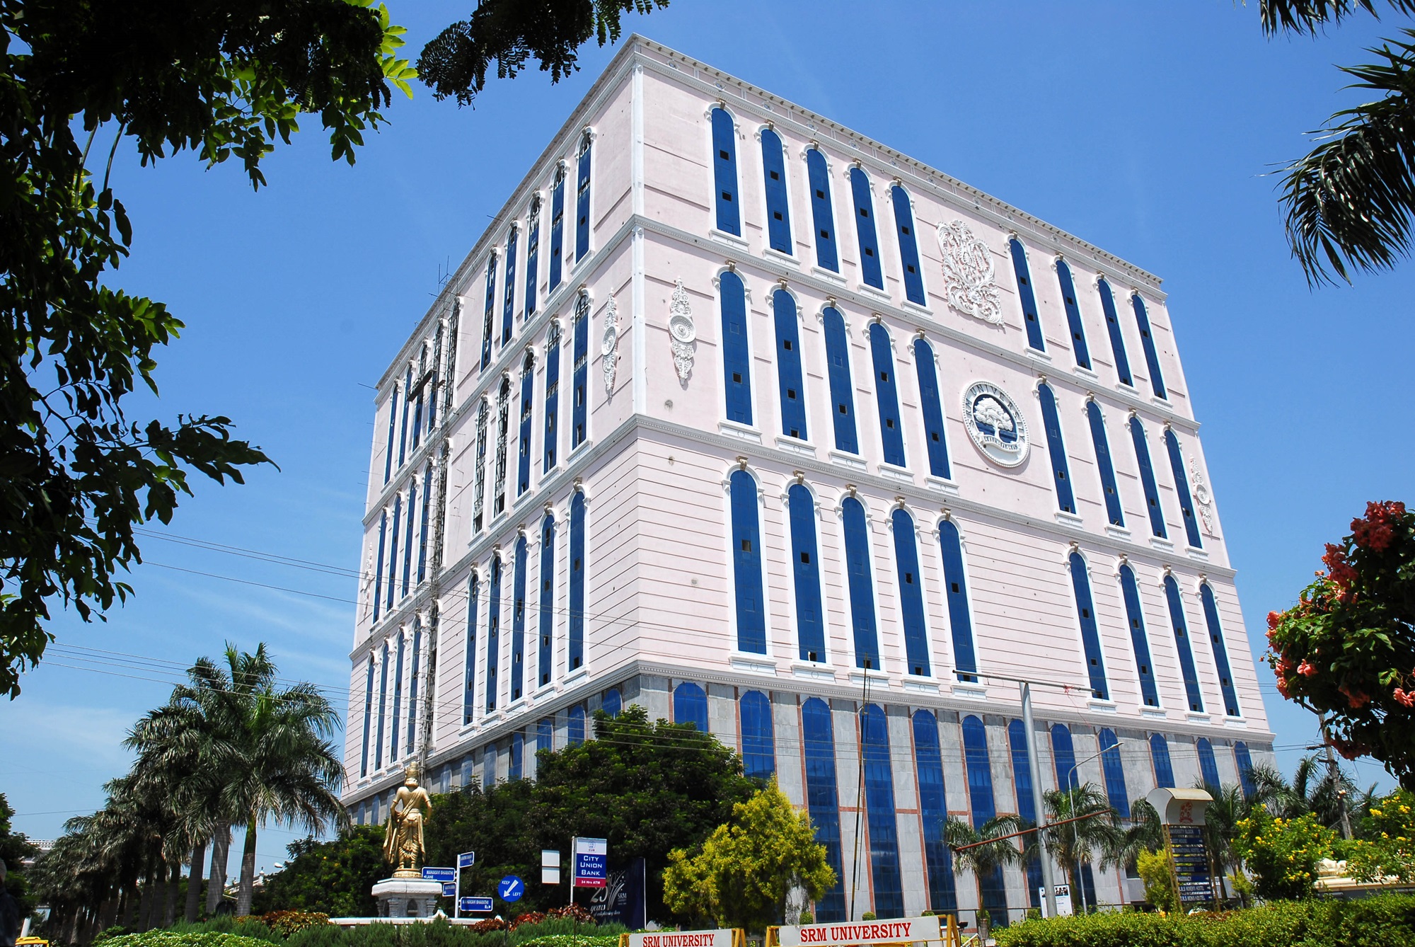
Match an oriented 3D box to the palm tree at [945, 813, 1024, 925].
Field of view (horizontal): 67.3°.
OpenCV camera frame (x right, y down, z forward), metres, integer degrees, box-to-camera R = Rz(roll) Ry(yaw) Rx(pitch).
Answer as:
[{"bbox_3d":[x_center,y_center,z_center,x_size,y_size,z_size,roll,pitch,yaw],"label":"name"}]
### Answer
[{"bbox_3d":[12.244,18.087,46.511,3.720,6.090,3.720,-8,-25,12],"label":"palm tree"}]

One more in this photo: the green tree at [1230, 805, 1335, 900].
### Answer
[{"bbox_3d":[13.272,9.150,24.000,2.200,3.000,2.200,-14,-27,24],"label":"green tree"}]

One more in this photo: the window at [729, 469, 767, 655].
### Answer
[{"bbox_3d":[2.299,4.967,61.710,1.796,11.188,0.300,13,-29,-30],"label":"window"}]

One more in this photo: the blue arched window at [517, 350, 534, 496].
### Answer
[{"bbox_3d":[-12.817,-3.814,75.080,0.300,10.945,1.870,13,-28,-31],"label":"blue arched window"}]

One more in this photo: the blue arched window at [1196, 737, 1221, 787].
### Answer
[{"bbox_3d":[35.049,21.290,74.079,1.840,5.830,0.300,13,-29,-30],"label":"blue arched window"}]

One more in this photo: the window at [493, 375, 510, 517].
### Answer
[{"bbox_3d":[-14.541,-2.173,75.778,0.300,10.770,1.840,13,-29,-30],"label":"window"}]

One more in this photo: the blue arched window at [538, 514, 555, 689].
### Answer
[{"bbox_3d":[-10.080,7.797,67.007,0.300,11.188,1.796,13,-29,-30],"label":"blue arched window"}]

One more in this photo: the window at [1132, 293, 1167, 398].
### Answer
[{"bbox_3d":[40.435,-11.725,97.298,1.796,11.188,0.300,13,-29,-30],"label":"window"}]

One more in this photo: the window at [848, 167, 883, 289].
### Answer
[{"bbox_3d":[11.861,-18.806,80.178,2.000,11.000,0.250,13,-29,-30],"label":"window"}]

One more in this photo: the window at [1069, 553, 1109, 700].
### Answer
[{"bbox_3d":[27.615,10.904,77.088,1.796,11.188,0.300,13,-29,-30],"label":"window"}]

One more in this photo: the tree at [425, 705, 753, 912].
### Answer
[{"bbox_3d":[-4.655,14.982,42.384,12.820,10.780,10.500,0,-25,-6],"label":"tree"}]

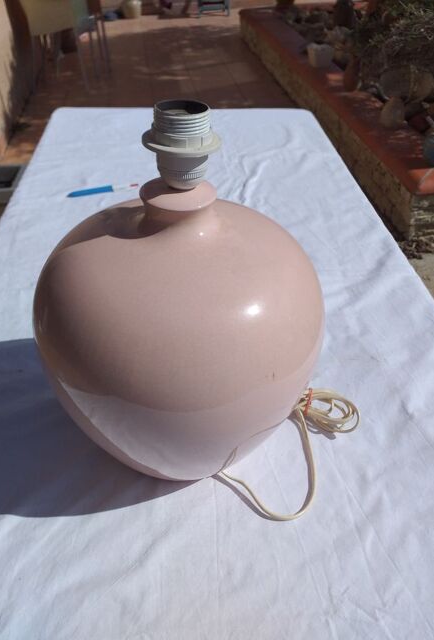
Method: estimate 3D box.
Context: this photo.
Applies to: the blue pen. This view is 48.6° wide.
[{"bbox_3d":[-0.205,-0.241,0.898,0.148,0.013,0.013,-15,45,-19],"label":"blue pen"}]

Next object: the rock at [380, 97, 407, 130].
[{"bbox_3d":[0.954,-1.127,2.614,0.121,0.157,0.097,15,43,14],"label":"rock"}]

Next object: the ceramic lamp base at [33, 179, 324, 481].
[{"bbox_3d":[-0.031,0.018,0.420,0.232,0.286,0.232,3,42,0],"label":"ceramic lamp base"}]

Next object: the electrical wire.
[{"bbox_3d":[0.086,0.131,0.495,0.172,0.028,0.090,-31,52,-32],"label":"electrical wire"}]

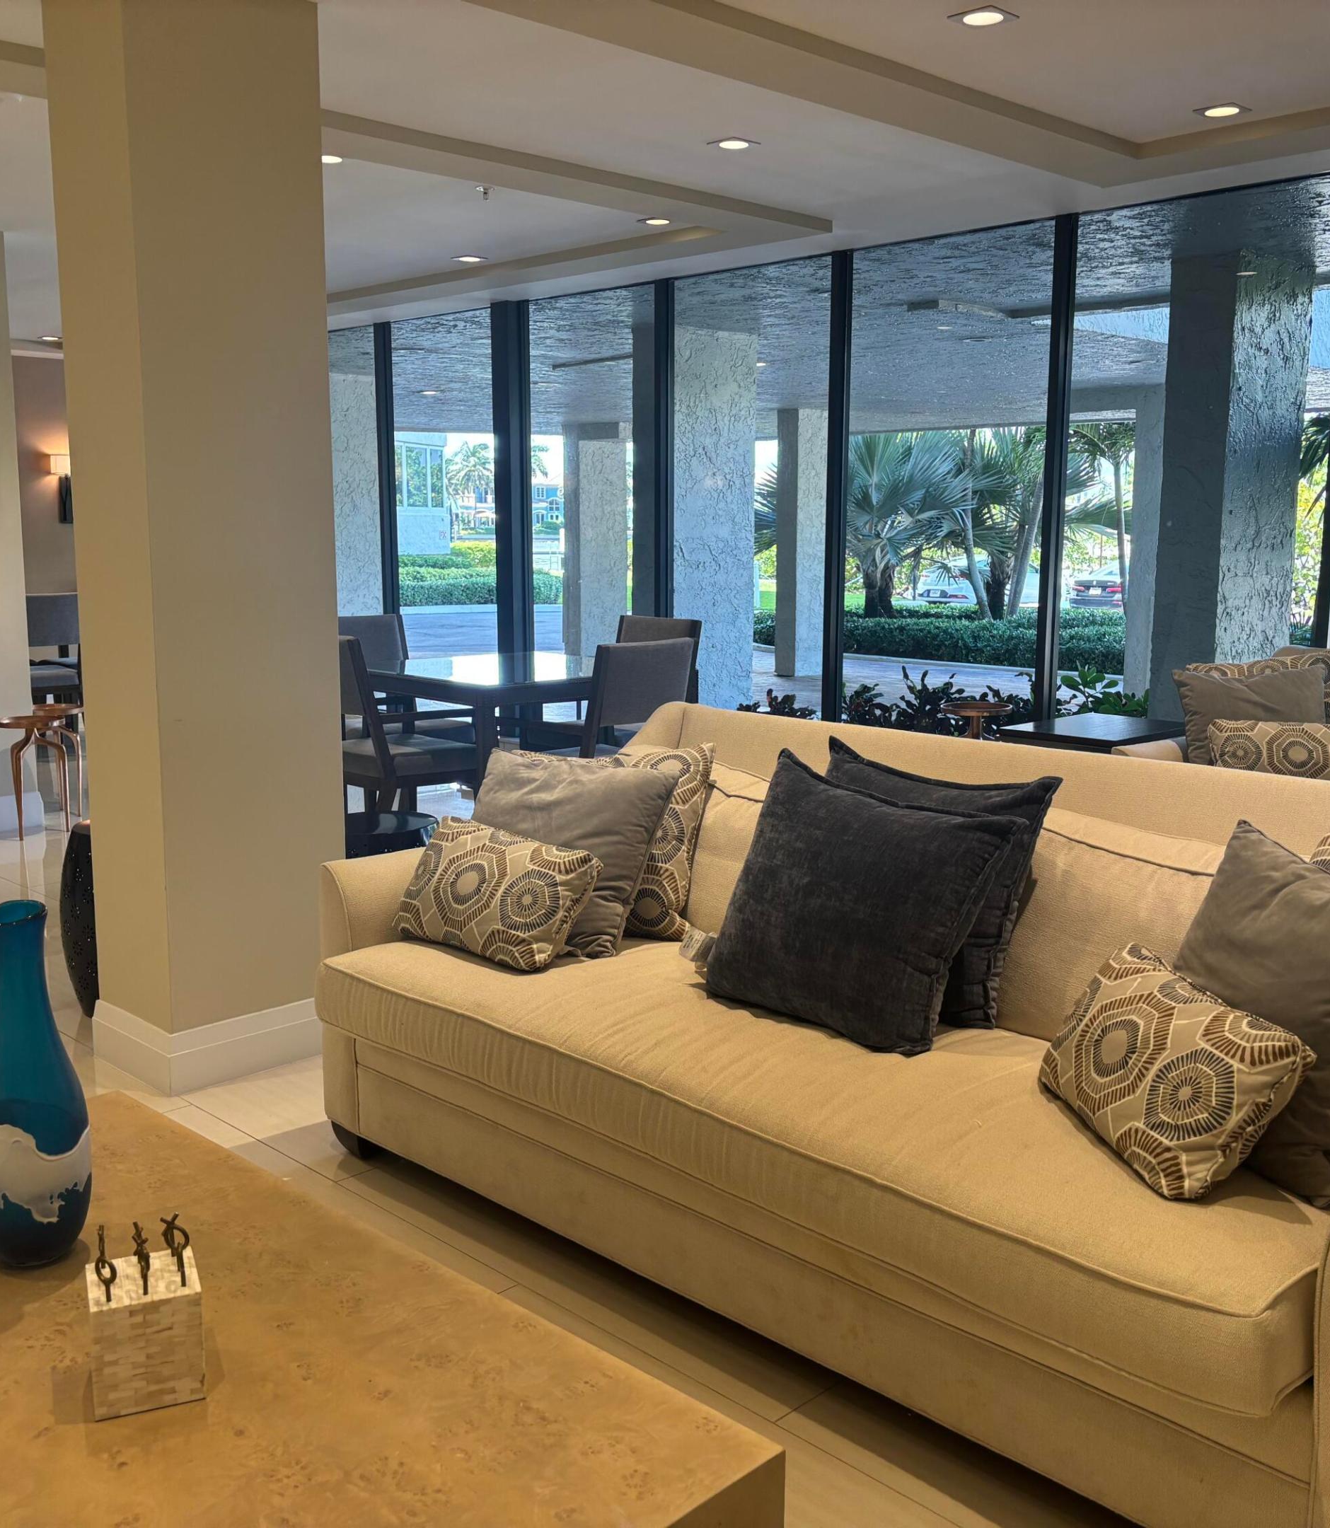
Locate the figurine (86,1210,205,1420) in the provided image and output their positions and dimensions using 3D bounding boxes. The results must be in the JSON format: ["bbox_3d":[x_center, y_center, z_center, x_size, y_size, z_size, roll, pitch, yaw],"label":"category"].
[{"bbox_3d":[-0.562,0.588,1.650,0.111,0.171,0.111,-3,10,-22],"label":"figurine"}]

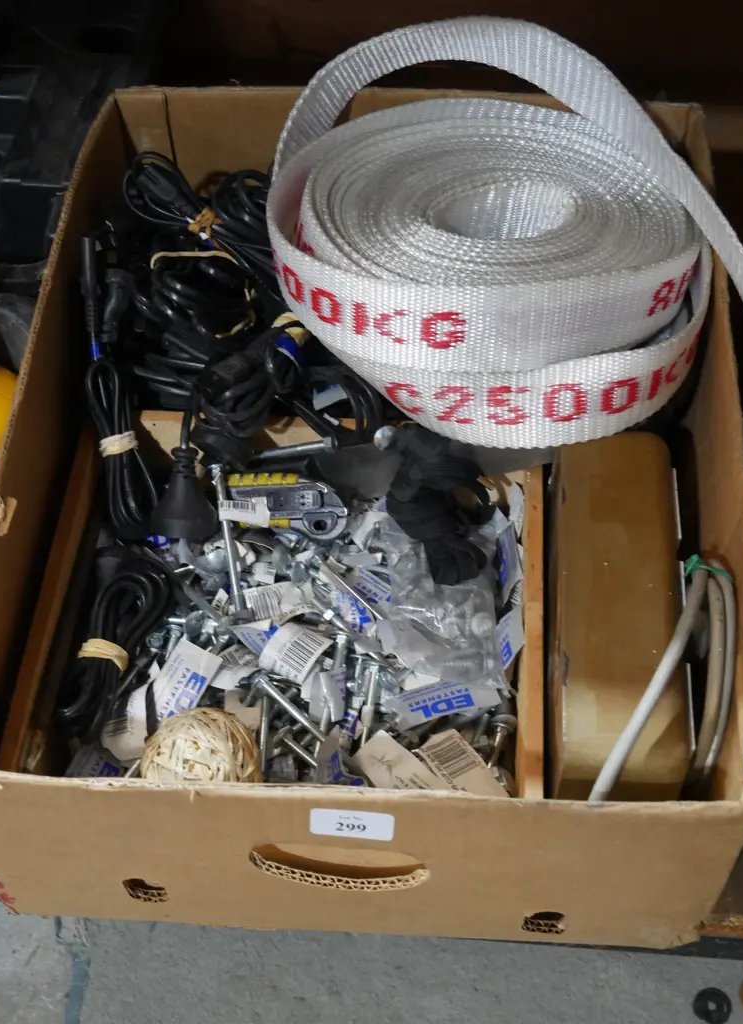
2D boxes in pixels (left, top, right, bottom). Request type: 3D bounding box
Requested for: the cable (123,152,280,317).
[{"bbox_3d":[-0.117,-0.191,1.018,0.080,0.055,0.145,-32,59,-22],"label":"cable"}]

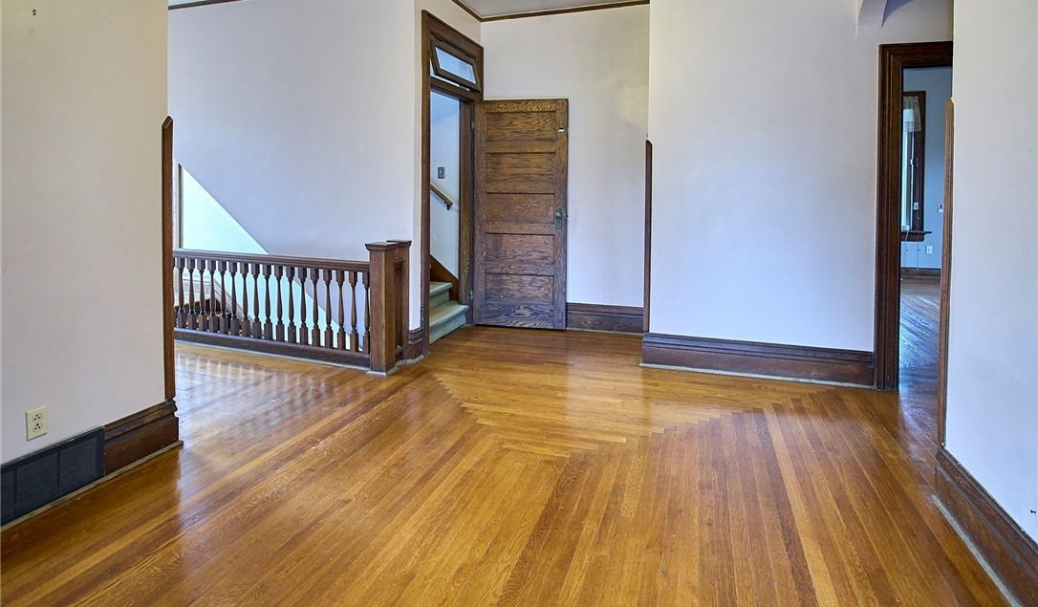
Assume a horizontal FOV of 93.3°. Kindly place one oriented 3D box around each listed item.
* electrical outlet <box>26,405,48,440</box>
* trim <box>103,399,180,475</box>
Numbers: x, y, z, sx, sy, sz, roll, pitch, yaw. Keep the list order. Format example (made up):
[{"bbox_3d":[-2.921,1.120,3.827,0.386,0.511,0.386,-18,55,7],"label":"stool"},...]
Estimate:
[{"bbox_3d":[-1.934,0.483,1.965,0.011,0.117,0.072,3,9,18],"label":"electrical outlet"},{"bbox_3d":[-1.798,0.625,2.332,0.038,0.226,0.325,3,9,18],"label":"trim"}]

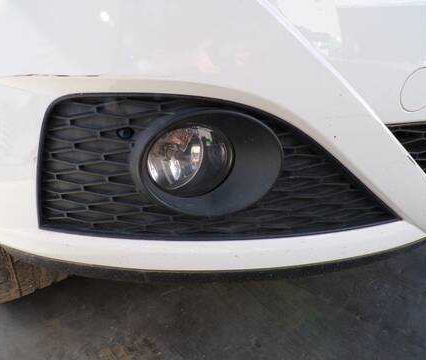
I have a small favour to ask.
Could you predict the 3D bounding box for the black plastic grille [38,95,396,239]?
[{"bbox_3d":[0.015,-0.021,0.400,0.455,0.168,0.090,-2,16,-6],"label":"black plastic grille"}]

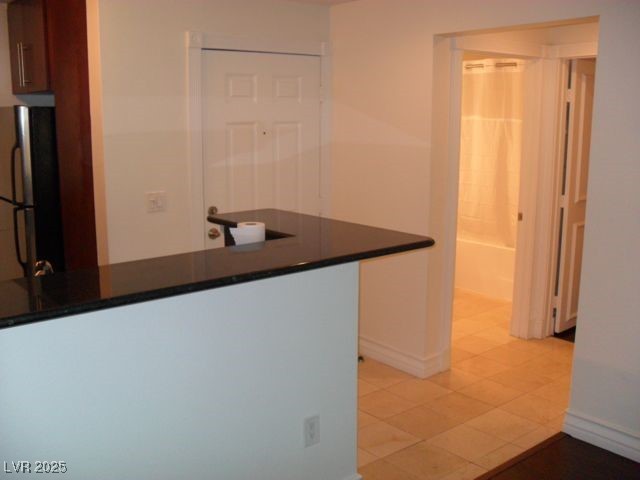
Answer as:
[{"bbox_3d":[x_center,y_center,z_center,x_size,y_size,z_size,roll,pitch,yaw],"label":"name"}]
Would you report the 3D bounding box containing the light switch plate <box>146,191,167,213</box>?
[{"bbox_3d":[-0.934,-0.218,3.721,0.116,0.117,0.015,-9,14,-40],"label":"light switch plate"}]

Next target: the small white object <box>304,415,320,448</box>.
[{"bbox_3d":[-0.031,0.750,2.529,0.073,0.118,0.012,-9,14,-40],"label":"small white object"}]

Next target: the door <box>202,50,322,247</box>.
[{"bbox_3d":[-0.356,-0.190,4.266,0.915,2.030,0.050,-9,14,-40],"label":"door"}]

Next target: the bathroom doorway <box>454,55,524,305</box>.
[{"bbox_3d":[1.157,-0.205,4.402,0.860,2.030,0.150,-9,14,-40],"label":"bathroom doorway"}]

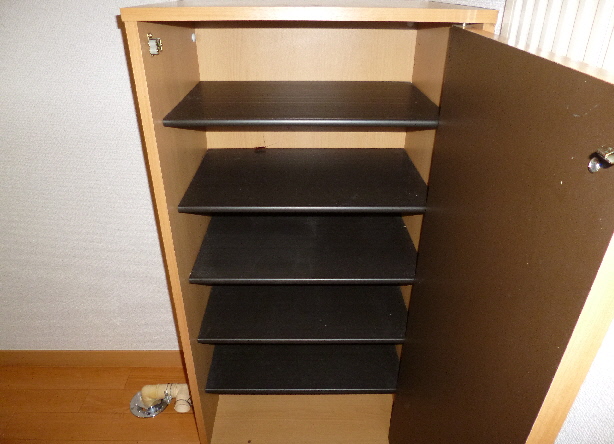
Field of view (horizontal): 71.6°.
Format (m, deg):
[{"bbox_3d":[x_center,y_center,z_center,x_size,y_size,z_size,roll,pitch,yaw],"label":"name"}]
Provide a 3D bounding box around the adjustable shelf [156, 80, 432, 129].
[{"bbox_3d":[0.003,-0.225,0.791,0.453,0.013,0.292,0,29,-1],"label":"adjustable shelf"}]

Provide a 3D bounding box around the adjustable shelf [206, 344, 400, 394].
[{"bbox_3d":[-0.002,0.314,1.093,0.453,0.013,0.292,0,29,-1],"label":"adjustable shelf"}]

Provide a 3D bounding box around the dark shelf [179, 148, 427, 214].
[{"bbox_3d":[0.002,-0.093,0.865,0.453,0.013,0.292,0,29,-1],"label":"dark shelf"}]

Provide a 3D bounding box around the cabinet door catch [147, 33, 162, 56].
[{"bbox_3d":[-0.196,-0.231,0.554,0.011,0.027,0.018,0,29,-1],"label":"cabinet door catch"}]

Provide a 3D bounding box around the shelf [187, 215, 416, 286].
[{"bbox_3d":[0.001,0.041,0.940,0.453,0.013,0.292,0,29,-1],"label":"shelf"}]

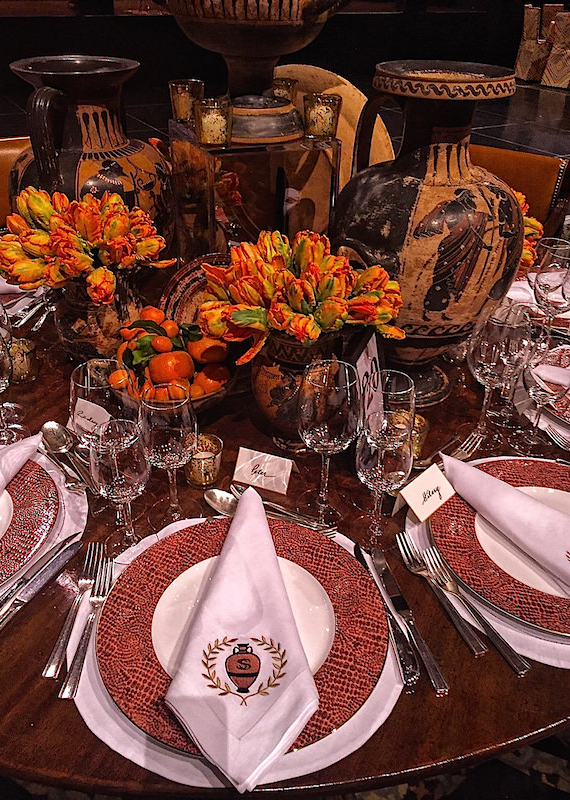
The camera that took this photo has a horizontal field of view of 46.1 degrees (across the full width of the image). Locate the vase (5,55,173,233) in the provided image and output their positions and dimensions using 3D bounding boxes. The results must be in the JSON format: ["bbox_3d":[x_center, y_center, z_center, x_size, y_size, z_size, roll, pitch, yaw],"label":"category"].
[{"bbox_3d":[-0.378,-0.390,1.324,0.331,0.493,0.331,22,39,27],"label":"vase"}]

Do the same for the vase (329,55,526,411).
[{"bbox_3d":[0.232,-0.257,1.122,0.335,0.540,0.315,-23,42,-32],"label":"vase"}]

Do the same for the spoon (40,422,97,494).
[{"bbox_3d":[-0.332,0.091,1.039,0.046,0.026,0.193,-23,41,-32],"label":"spoon"}]

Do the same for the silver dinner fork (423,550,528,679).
[{"bbox_3d":[0.231,0.250,0.820,0.027,0.022,0.193,-14,36,-22],"label":"silver dinner fork"}]

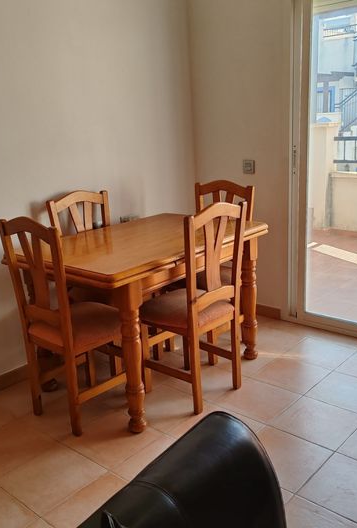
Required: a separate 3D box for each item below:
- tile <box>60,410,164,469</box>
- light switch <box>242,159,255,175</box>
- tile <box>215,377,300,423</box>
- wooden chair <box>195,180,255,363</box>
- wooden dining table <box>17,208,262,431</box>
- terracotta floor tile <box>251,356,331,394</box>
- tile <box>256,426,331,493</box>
[{"bbox_3d":[-0.295,0.787,2.472,0.330,0.010,0.330,11,21,40],"label":"tile"},{"bbox_3d":[0.469,-0.640,3.642,0.082,0.086,0.017,11,21,40],"label":"light switch"},{"bbox_3d":[0.392,0.677,2.737,0.330,0.010,0.330,11,21,40],"label":"tile"},{"bbox_3d":[0.167,0.034,3.196,0.425,0.985,0.425,9,20,36],"label":"wooden chair"},{"bbox_3d":[-0.161,0.235,2.963,0.789,0.763,1.199,11,21,40],"label":"wooden dining table"},{"bbox_3d":[0.611,0.604,2.987,0.330,0.010,0.330,11,21,40],"label":"terracotta floor tile"},{"bbox_3d":[0.423,0.808,2.291,0.330,0.010,0.330,11,21,40],"label":"tile"}]

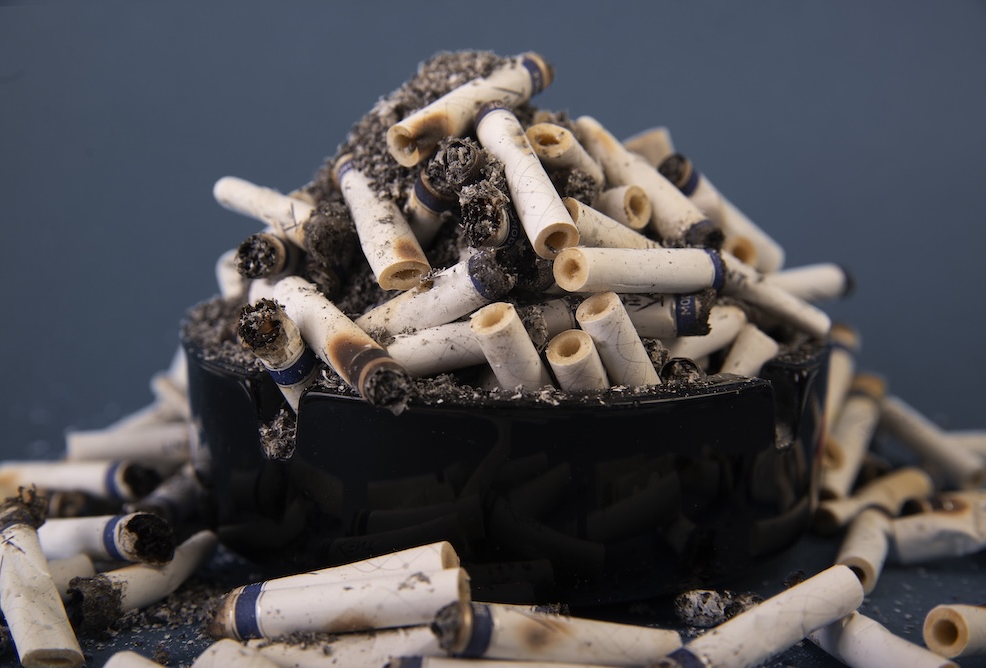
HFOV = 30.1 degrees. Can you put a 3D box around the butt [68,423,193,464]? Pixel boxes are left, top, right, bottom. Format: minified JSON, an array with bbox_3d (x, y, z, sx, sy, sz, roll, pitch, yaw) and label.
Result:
[{"bbox_3d":[-0.076,0.024,0.395,0.034,0.008,0.008,-3,8,18],"label":"butt"}]

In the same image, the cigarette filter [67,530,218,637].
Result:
[{"bbox_3d":[-0.055,0.039,0.295,0.009,0.009,0.034,5,11,23],"label":"cigarette filter"}]

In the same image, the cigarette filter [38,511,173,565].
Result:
[{"bbox_3d":[-0.069,0.034,0.306,0.034,0.008,0.008,-6,4,38],"label":"cigarette filter"}]

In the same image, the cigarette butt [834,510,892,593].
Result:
[{"bbox_3d":[0.063,0.036,0.310,0.007,0.007,0.030,3,13,16],"label":"cigarette butt"}]

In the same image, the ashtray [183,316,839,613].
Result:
[{"bbox_3d":[0.003,0.017,0.347,0.119,0.033,0.119,0,11,0],"label":"ashtray"}]

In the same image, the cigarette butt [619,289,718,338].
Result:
[{"bbox_3d":[0.023,-0.004,0.330,0.035,0.008,0.008,2,1,26],"label":"cigarette butt"}]

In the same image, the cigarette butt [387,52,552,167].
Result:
[{"bbox_3d":[-0.003,-0.041,0.332,0.037,0.008,0.008,-34,8,-39],"label":"cigarette butt"}]

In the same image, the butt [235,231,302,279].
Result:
[{"bbox_3d":[-0.036,-0.015,0.353,0.008,0.008,0.035,2,2,24],"label":"butt"}]

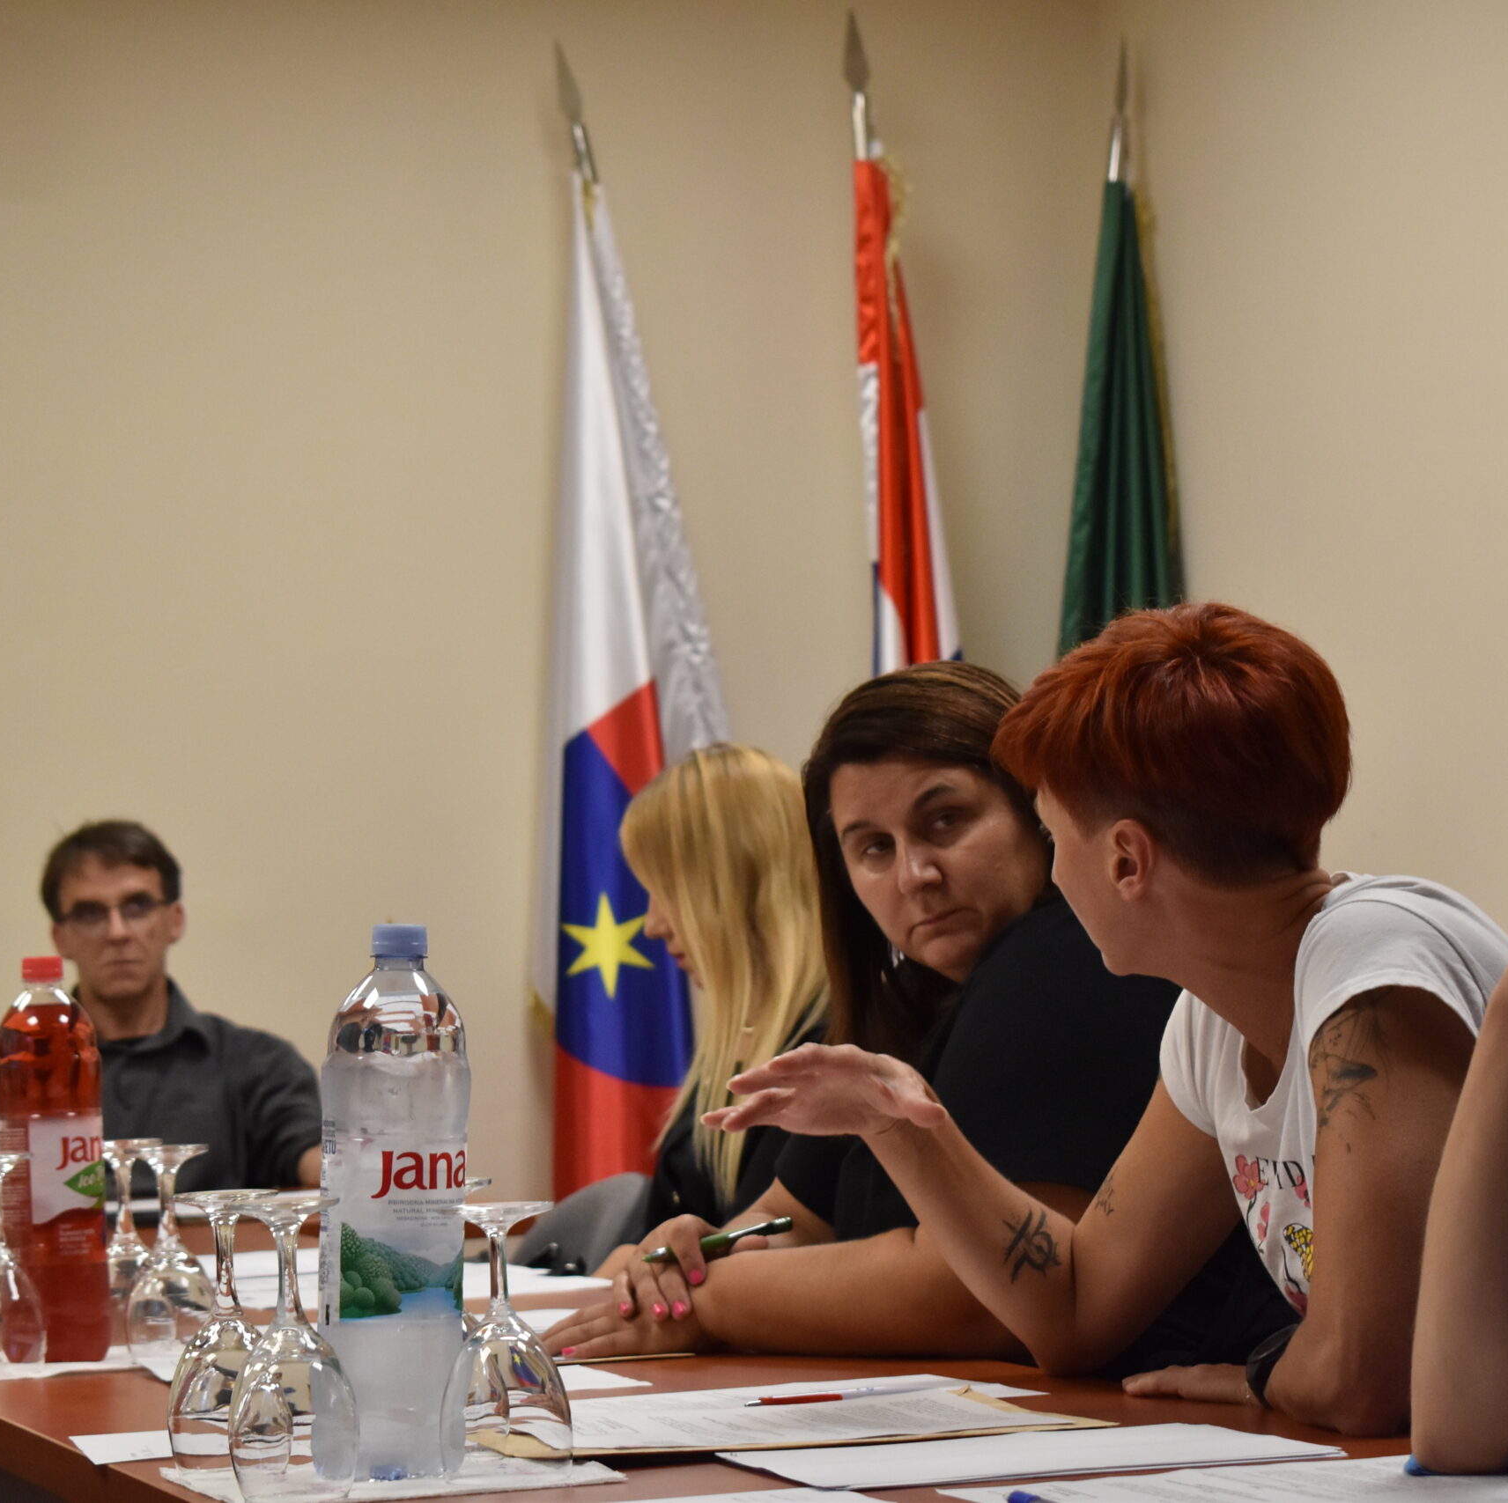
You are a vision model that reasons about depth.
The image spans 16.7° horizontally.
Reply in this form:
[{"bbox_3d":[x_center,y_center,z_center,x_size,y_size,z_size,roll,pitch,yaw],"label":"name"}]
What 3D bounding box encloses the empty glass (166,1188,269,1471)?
[{"bbox_3d":[-0.318,0.350,3.107,0.073,0.168,0.073,-1,-3,-18],"label":"empty glass"}]

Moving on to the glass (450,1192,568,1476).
[{"bbox_3d":[-0.142,0.335,2.917,0.076,0.161,0.076,-3,-2,-3],"label":"glass"}]

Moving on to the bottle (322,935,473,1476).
[{"bbox_3d":[-0.211,0.263,3.025,0.087,0.320,0.087,-3,-2,0],"label":"bottle"}]

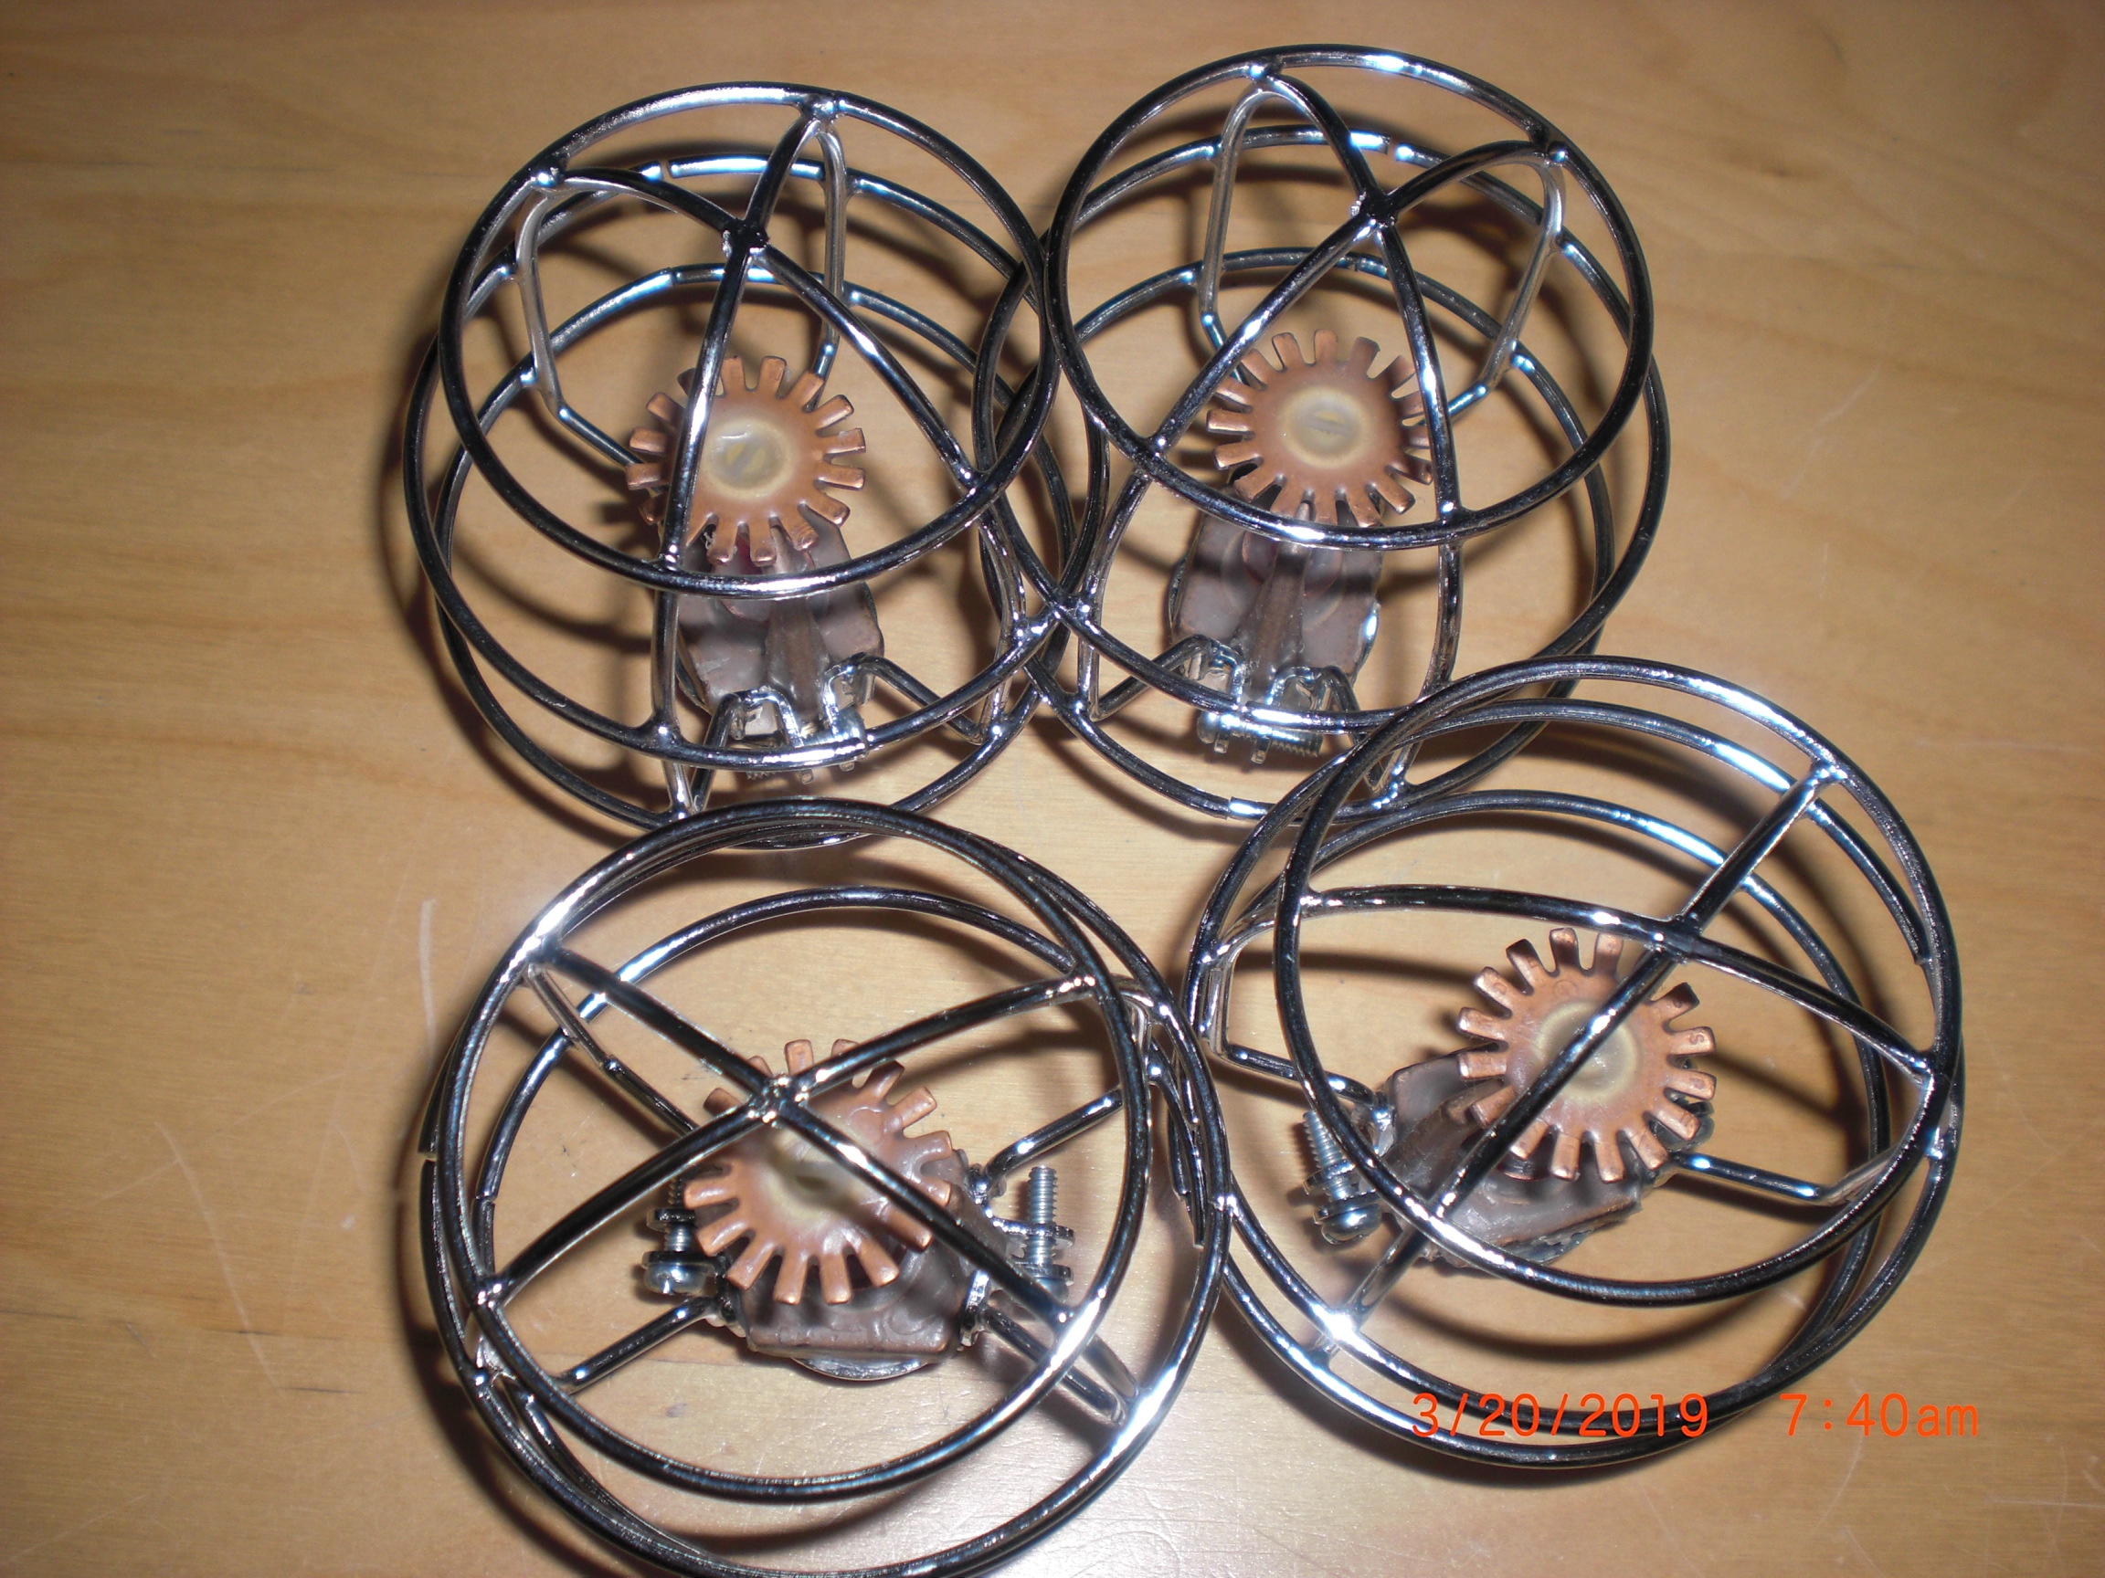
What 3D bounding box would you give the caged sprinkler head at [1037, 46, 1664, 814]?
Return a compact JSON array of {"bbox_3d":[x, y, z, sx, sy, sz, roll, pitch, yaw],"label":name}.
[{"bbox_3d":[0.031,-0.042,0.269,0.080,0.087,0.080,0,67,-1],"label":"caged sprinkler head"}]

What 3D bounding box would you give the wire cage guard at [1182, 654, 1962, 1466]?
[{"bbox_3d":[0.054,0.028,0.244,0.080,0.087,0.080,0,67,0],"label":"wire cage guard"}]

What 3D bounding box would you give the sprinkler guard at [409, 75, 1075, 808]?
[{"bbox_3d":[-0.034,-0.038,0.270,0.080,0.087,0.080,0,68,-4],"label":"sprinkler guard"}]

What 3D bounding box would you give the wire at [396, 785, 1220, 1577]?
[{"bbox_3d":[-0.025,0.040,0.243,0.085,0.070,0.085,0,68,0],"label":"wire"}]

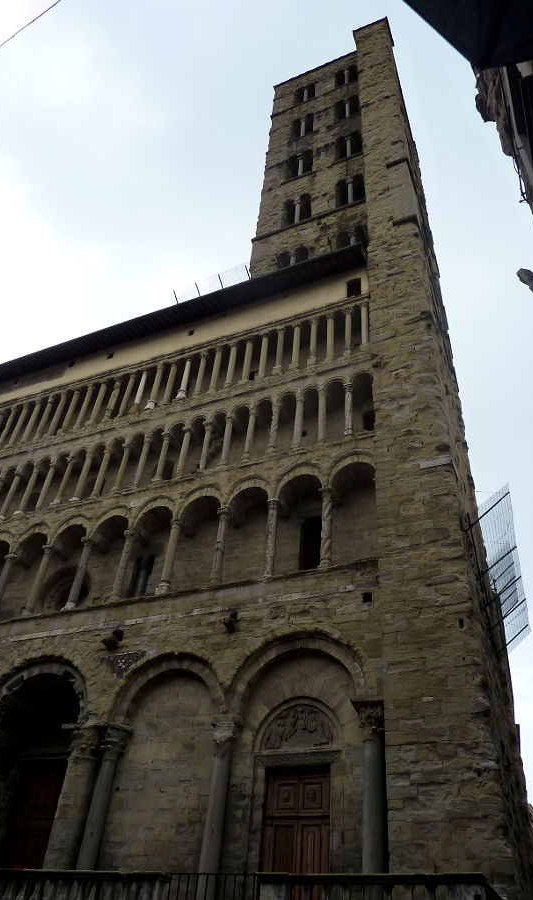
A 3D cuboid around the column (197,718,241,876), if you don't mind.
[{"bbox_3d":[-1.193,8.527,14.922,0.700,4.662,0.700,-13,-46,20],"label":"column"}]

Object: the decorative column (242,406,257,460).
[{"bbox_3d":[-0.612,-0.618,23.763,0.330,2.721,0.330,3,-42,3],"label":"decorative column"}]

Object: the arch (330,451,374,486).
[{"bbox_3d":[2.699,0.569,20.605,1.615,1.241,0.500,-13,-46,20],"label":"arch"}]

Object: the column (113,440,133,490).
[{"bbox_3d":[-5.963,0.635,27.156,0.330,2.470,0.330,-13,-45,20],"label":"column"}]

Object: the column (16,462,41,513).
[{"bbox_3d":[-9.978,1.581,27.251,0.360,2.706,0.360,-13,-46,20],"label":"column"}]

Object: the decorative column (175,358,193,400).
[{"bbox_3d":[-3.696,-3.266,29.515,0.360,2.801,0.360,-13,-44,20],"label":"decorative column"}]

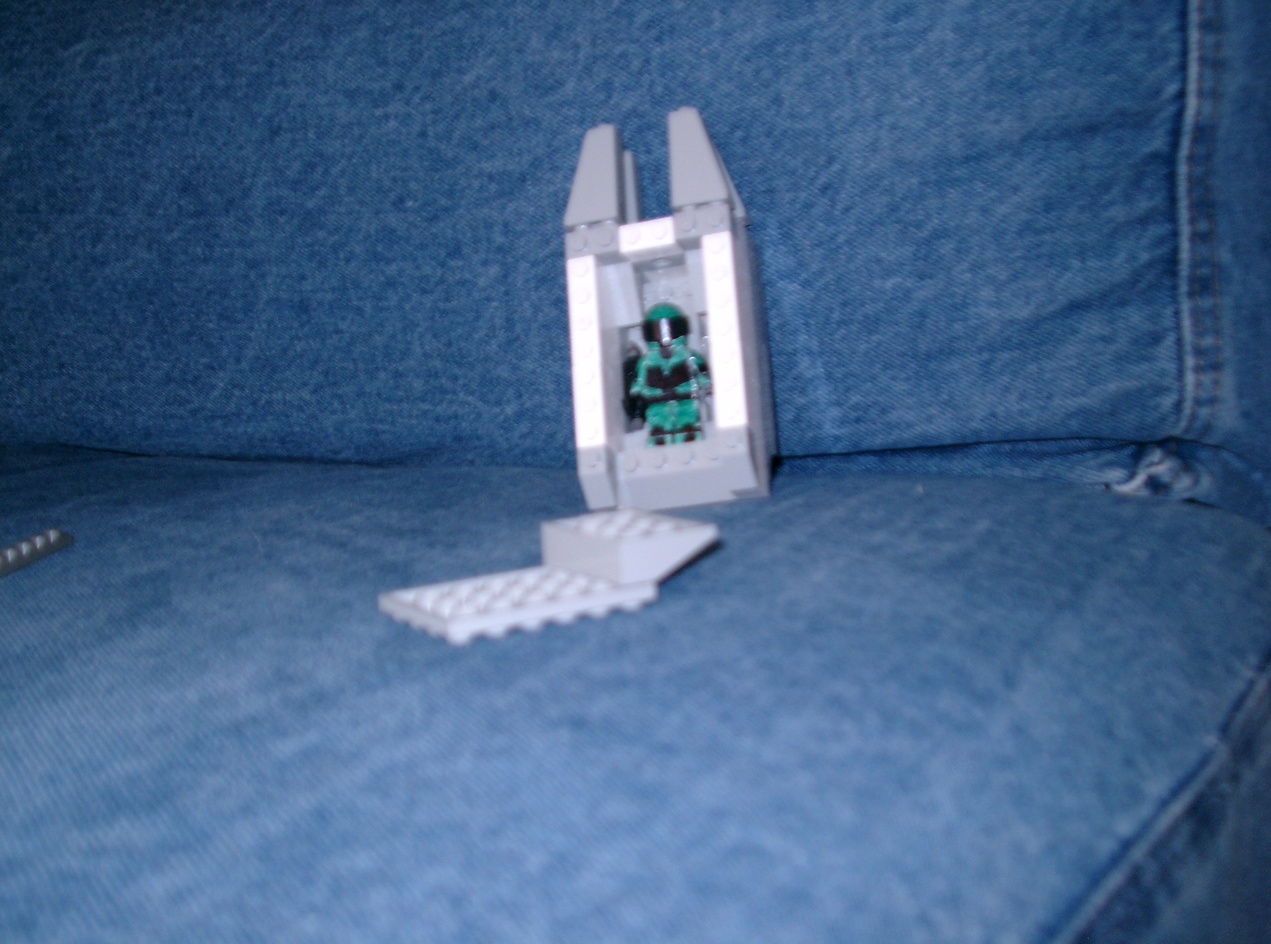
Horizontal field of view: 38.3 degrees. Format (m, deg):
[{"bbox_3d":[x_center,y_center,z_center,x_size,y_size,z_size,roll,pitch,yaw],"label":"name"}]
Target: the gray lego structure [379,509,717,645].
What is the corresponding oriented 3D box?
[{"bbox_3d":[-0.018,0.020,0.383,0.064,0.016,0.032,-8,10,-31],"label":"gray lego structure"}]

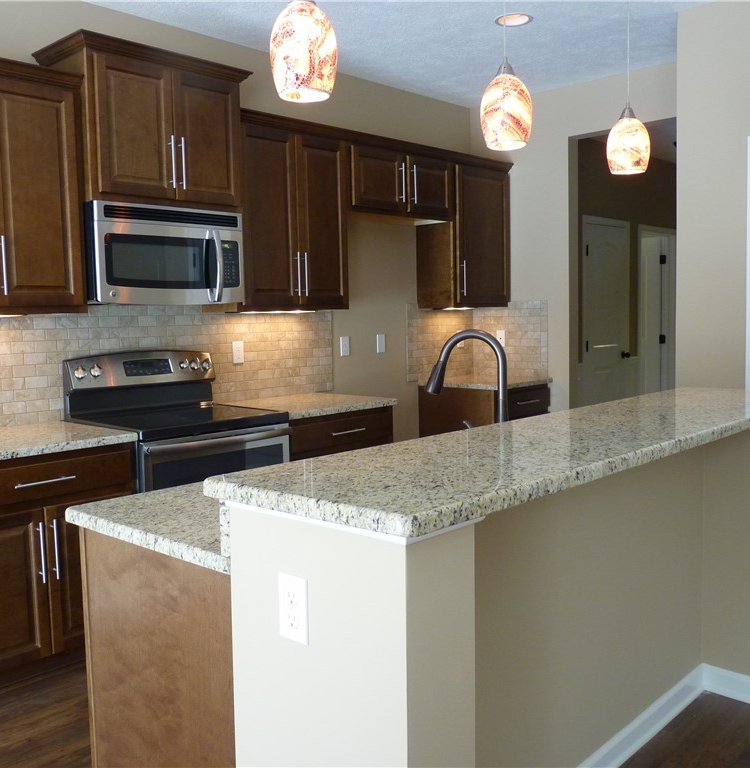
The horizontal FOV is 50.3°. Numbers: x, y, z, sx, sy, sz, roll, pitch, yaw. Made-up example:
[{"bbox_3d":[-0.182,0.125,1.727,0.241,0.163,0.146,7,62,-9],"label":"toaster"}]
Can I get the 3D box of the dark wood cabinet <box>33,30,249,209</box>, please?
[{"bbox_3d":[-1.016,-1.111,3.617,0.440,0.642,0.841,3,7,43],"label":"dark wood cabinet"}]

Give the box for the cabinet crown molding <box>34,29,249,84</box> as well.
[{"bbox_3d":[-1.012,-1.400,3.570,0.420,0.054,0.851,4,7,44],"label":"cabinet crown molding"}]

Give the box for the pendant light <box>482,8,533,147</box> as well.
[{"bbox_3d":[0.347,-0.804,2.109,0.140,0.369,0.140,-1,5,0],"label":"pendant light"}]

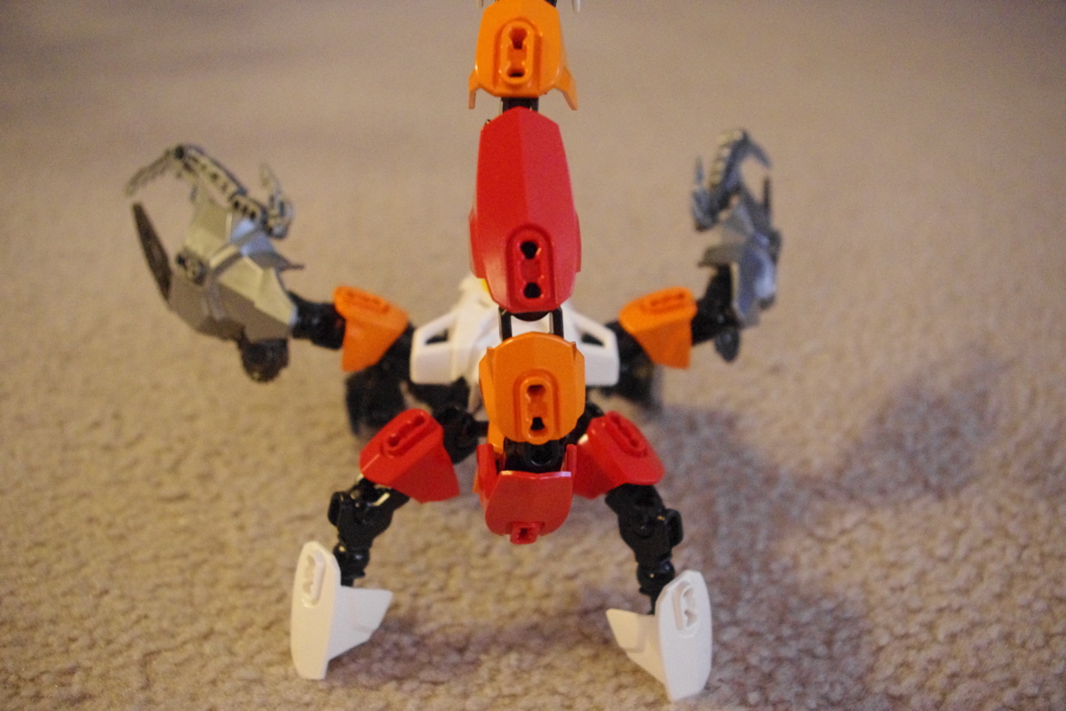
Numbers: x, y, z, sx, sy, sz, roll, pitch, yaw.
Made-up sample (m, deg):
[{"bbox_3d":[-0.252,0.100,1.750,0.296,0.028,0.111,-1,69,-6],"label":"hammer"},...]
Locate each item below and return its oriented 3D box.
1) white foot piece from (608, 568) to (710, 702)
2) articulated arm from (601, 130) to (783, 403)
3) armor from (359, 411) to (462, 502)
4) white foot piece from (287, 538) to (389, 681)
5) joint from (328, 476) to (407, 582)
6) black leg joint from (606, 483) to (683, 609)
[{"bbox_3d":[0.035,0.076,0.275,0.022,0.039,0.018,-12,11,-30],"label":"white foot piece"},{"bbox_3d":[0.050,-0.029,0.312,0.052,0.058,0.084,6,35,9],"label":"articulated arm"},{"bbox_3d":[-0.032,0.026,0.267,0.025,0.018,0.022,-39,35,-9],"label":"armor"},{"bbox_3d":[-0.054,0.070,0.282,0.022,0.039,0.018,13,12,37],"label":"white foot piece"},{"bbox_3d":[-0.045,0.048,0.272,0.018,0.029,0.016,23,16,22],"label":"joint"},{"bbox_3d":[0.030,0.050,0.268,0.017,0.031,0.016,-18,16,-23],"label":"black leg joint"}]

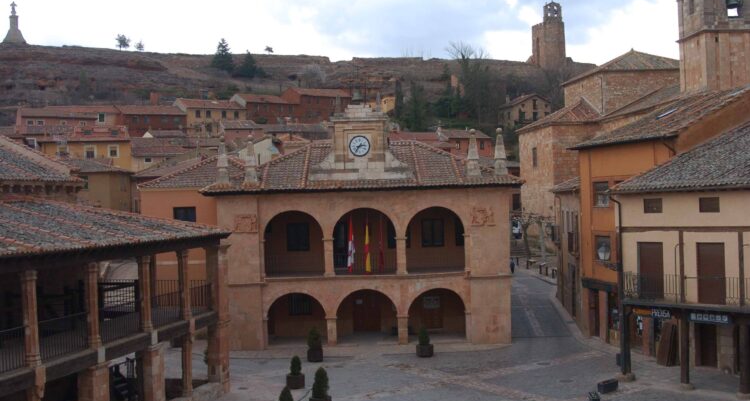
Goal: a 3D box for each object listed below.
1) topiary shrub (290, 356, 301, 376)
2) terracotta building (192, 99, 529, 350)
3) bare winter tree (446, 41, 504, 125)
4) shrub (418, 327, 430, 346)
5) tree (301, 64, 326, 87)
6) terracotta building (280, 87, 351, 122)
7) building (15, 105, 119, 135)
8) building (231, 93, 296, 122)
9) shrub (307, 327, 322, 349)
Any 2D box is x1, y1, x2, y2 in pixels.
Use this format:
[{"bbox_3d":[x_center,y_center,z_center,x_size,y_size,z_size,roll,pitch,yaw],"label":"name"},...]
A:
[{"bbox_3d":[-3.335,6.965,36.866,0.464,0.802,0.464,-2,0,0],"label":"topiary shrub"},{"bbox_3d":[-0.750,1.186,51.163,16.750,13.280,11.200,-2,0,0],"label":"terracotta building"},{"bbox_3d":[20.945,-24.592,182.000,11.500,17.000,10.500,-2,0,0],"label":"bare winter tree"},{"bbox_3d":[2.454,6.743,43.297,0.595,0.942,0.595,-2,0,0],"label":"shrub"},{"bbox_3d":[-14.296,-28.940,203.000,6.100,5.500,6.000,-2,0,0],"label":"tree"},{"bbox_3d":[-11.193,-18.298,170.000,12.000,7.500,7.500,-2,0,-34],"label":"terracotta building"},{"bbox_3d":[-53.695,-13.837,152.000,17.000,6.000,8.000,-2,0,-28],"label":"building"},{"bbox_3d":[-21.257,-17.506,168.000,12.000,6.300,7.500,-2,0,-33],"label":"building"},{"bbox_3d":[-2.952,6.728,42.967,0.680,1.009,0.680,-2,0,0],"label":"shrub"}]

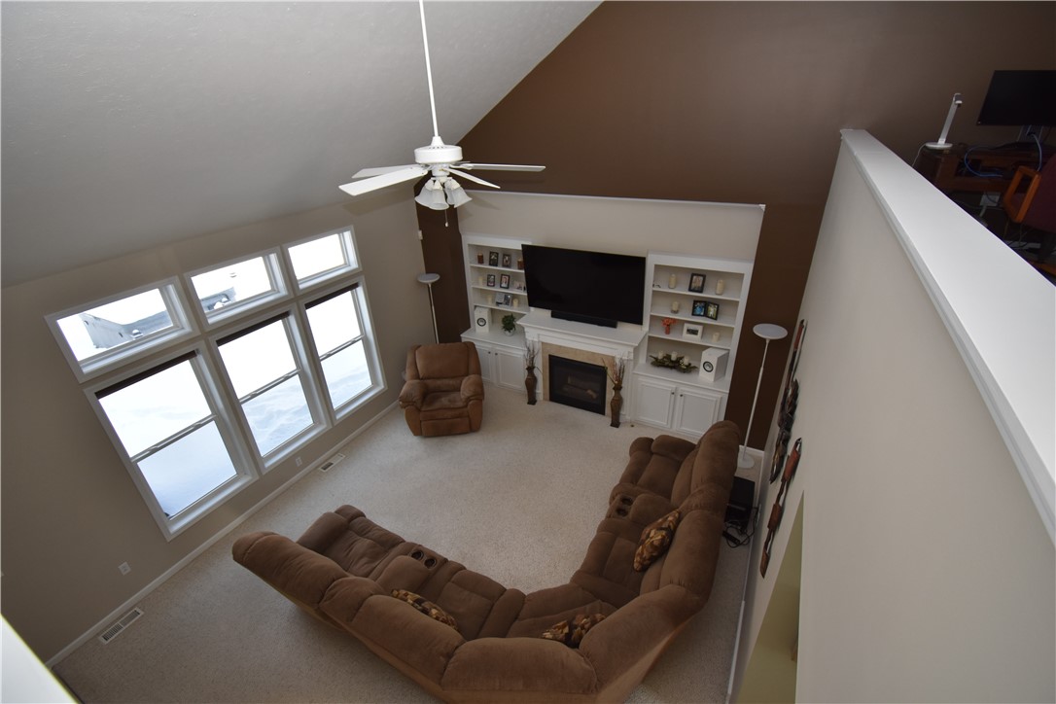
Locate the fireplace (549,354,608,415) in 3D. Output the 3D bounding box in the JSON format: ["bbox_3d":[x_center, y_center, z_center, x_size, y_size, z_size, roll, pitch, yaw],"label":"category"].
[{"bbox_3d":[0.789,0.452,6.673,0.910,0.820,0.200,12,31,24],"label":"fireplace"}]

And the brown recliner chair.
[{"bbox_3d":[-1.183,0.512,6.463,1.020,1.020,0.950,-3,28,-1],"label":"brown recliner chair"}]

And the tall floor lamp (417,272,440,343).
[{"bbox_3d":[-1.503,-0.344,7.234,0.340,1.830,0.340,12,31,24],"label":"tall floor lamp"}]

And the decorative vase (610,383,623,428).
[{"bbox_3d":[1.261,0.780,6.230,0.180,0.630,0.180,12,31,24],"label":"decorative vase"}]

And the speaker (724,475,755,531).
[{"bbox_3d":[2.294,1.650,4.844,0.280,0.330,0.400,12,31,24],"label":"speaker"}]

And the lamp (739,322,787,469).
[{"bbox_3d":[2.716,0.583,5.231,0.340,1.830,0.340,12,31,24],"label":"lamp"}]

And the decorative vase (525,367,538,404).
[{"bbox_3d":[0.063,0.524,6.785,0.180,0.630,0.180,-1,28,1],"label":"decorative vase"}]

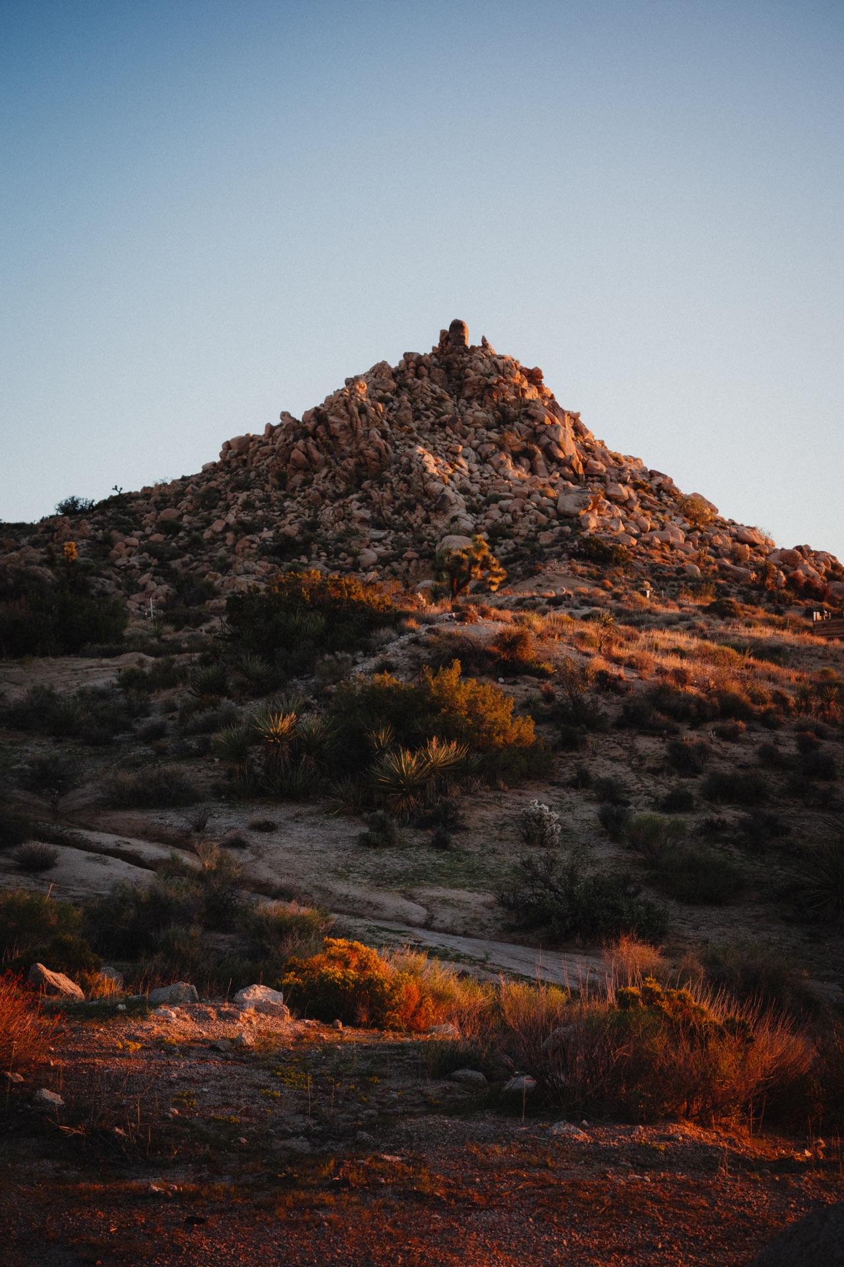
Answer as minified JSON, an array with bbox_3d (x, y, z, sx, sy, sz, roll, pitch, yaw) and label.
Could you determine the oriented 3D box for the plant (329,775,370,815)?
[{"bbox_3d":[-1.163,2.587,22.500,0.649,0.633,0.649,0,-2,0],"label":"plant"}]

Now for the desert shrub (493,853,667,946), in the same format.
[{"bbox_3d":[2.351,3.849,20.500,2.480,1.341,1.860,0,-1,0],"label":"desert shrub"}]

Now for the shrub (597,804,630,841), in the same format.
[{"bbox_3d":[2.825,2.787,20.700,0.495,0.553,0.495,0,0,0],"label":"shrub"}]

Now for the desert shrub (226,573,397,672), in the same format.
[{"bbox_3d":[-3.869,-0.387,50.000,6.261,3.692,4.695,0,-1,0],"label":"desert shrub"}]

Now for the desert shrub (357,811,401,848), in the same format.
[{"bbox_3d":[-0.596,2.743,19.700,0.610,0.513,0.579,0,0,0],"label":"desert shrub"}]

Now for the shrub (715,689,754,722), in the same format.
[{"bbox_3d":[7.458,1.720,33.500,0.919,0.739,0.827,0,-2,0],"label":"shrub"}]

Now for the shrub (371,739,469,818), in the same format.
[{"bbox_3d":[-0.025,2.421,23.500,1.637,1.282,1.309,0,-2,0],"label":"shrub"}]

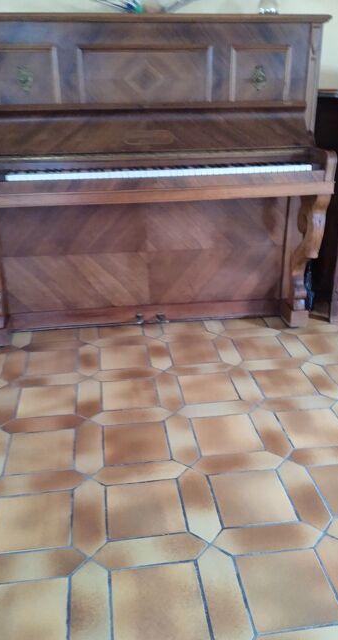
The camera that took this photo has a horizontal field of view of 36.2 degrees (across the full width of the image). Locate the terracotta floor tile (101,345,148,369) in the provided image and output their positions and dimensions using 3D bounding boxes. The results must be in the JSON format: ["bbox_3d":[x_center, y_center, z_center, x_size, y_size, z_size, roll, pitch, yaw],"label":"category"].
[{"bbox_3d":[-0.183,0.162,2.157,0.195,0.012,0.195,-3,23,-7],"label":"terracotta floor tile"}]

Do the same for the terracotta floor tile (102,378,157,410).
[{"bbox_3d":[-0.143,0.276,1.892,0.198,0.010,0.195,-3,24,-7],"label":"terracotta floor tile"}]

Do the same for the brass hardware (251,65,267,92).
[{"bbox_3d":[0.378,-0.998,2.138,0.066,0.105,0.030,-3,23,-7],"label":"brass hardware"}]

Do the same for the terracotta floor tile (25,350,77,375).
[{"bbox_3d":[-0.458,0.177,2.079,0.190,0.010,0.190,-3,23,-7],"label":"terracotta floor tile"}]

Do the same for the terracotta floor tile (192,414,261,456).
[{"bbox_3d":[0.183,0.372,1.665,0.195,0.012,0.195,-3,23,-7],"label":"terracotta floor tile"}]

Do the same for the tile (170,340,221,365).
[{"bbox_3d":[0.106,0.144,2.196,0.195,0.012,0.195,-3,23,-7],"label":"tile"}]

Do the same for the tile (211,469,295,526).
[{"bbox_3d":[0.223,0.484,1.402,0.195,0.012,0.195,-3,23,-7],"label":"tile"}]

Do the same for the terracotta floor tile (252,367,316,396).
[{"bbox_3d":[0.431,0.243,1.964,0.195,0.012,0.195,-3,23,-7],"label":"terracotta floor tile"}]

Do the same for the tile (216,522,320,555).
[{"bbox_3d":[0.247,0.546,1.288,0.283,0.010,0.085,-3,24,-7],"label":"tile"}]

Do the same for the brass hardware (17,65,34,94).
[{"bbox_3d":[-0.572,-0.958,2.061,0.070,0.112,0.020,-3,24,-7],"label":"brass hardware"}]

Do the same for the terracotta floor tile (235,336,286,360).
[{"bbox_3d":[0.394,0.128,2.232,0.195,0.012,0.195,-3,23,-7],"label":"terracotta floor tile"}]

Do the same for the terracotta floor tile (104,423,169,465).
[{"bbox_3d":[-0.100,0.381,1.595,0.190,0.010,0.190,-3,23,-7],"label":"terracotta floor tile"}]

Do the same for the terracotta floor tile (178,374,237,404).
[{"bbox_3d":[0.143,0.254,1.889,0.190,0.010,0.190,-3,23,-7],"label":"terracotta floor tile"}]

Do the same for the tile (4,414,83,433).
[{"bbox_3d":[-0.401,0.342,1.691,0.274,0.010,0.080,-3,23,-7],"label":"tile"}]

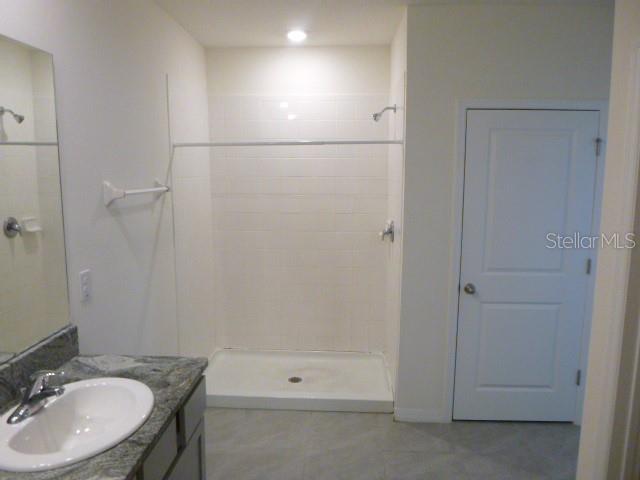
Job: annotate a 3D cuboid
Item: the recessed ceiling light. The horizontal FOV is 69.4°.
[{"bbox_3d":[-0.171,-1.497,3.401,0.152,0.040,0.152,1,8,3],"label":"recessed ceiling light"}]

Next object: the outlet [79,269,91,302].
[{"bbox_3d":[-1.024,0.201,2.018,0.012,0.120,0.075,1,8,3],"label":"outlet"}]

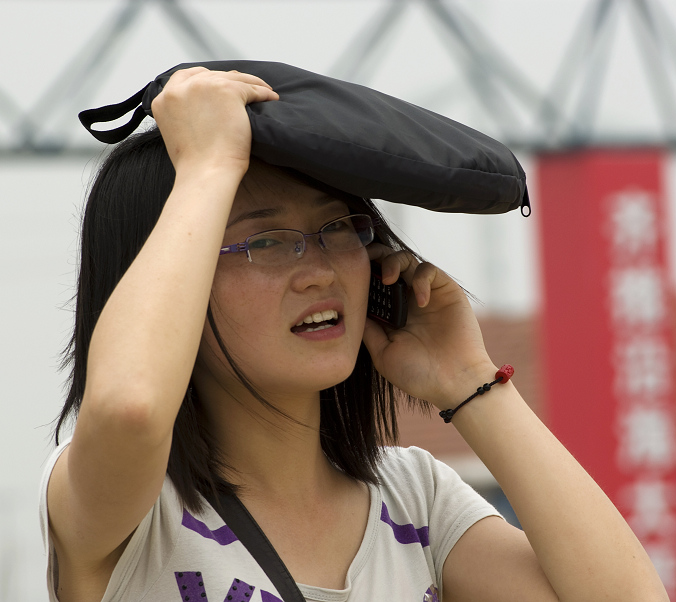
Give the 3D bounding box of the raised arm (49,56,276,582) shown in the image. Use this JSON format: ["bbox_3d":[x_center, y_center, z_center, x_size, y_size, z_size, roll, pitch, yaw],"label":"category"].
[{"bbox_3d":[-0.134,0.024,7.190,0.175,0.410,0.270,3,-1,-10],"label":"raised arm"}]

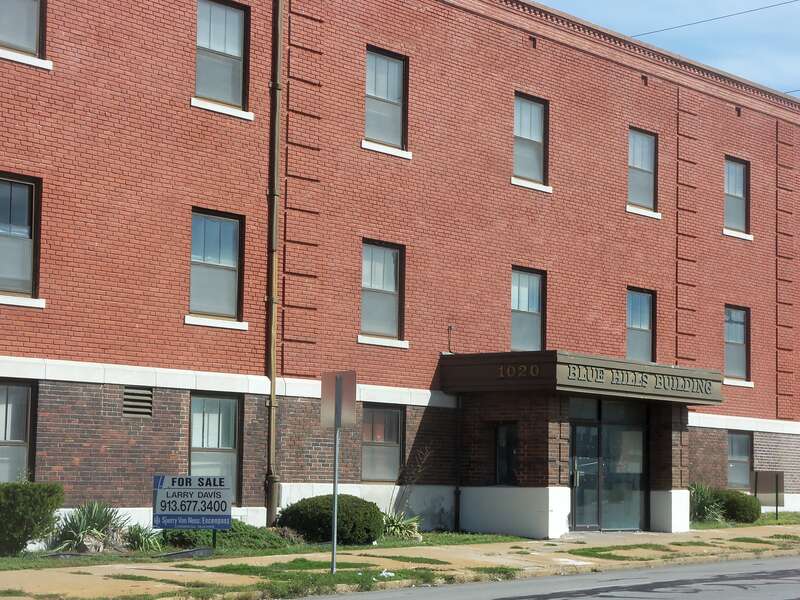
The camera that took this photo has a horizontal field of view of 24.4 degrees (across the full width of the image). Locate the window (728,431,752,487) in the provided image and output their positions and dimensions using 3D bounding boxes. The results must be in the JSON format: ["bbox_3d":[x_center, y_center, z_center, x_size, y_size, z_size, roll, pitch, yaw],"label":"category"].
[{"bbox_3d":[7.683,3.640,41.872,0.150,1.320,1.150,-4,-8,39],"label":"window"}]

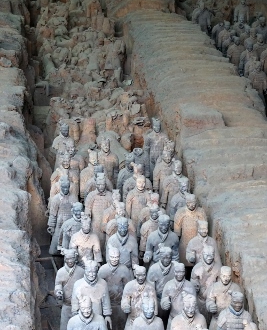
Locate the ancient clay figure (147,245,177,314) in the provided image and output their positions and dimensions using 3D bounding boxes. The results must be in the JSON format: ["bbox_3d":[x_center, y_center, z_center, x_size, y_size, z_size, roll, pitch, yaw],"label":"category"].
[{"bbox_3d":[0.465,2.049,17.195,0.540,1.850,0.420,-2,18,-8],"label":"ancient clay figure"}]

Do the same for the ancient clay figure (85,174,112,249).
[{"bbox_3d":[-0.648,1.049,22.235,0.550,1.820,0.450,-1,17,-5],"label":"ancient clay figure"}]

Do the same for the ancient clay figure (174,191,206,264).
[{"bbox_3d":[1.020,1.406,21.068,0.600,1.820,0.450,-1,17,-5],"label":"ancient clay figure"}]

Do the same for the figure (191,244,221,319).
[{"bbox_3d":[1.147,2.142,18.660,0.540,1.820,0.450,-1,17,-5],"label":"figure"}]

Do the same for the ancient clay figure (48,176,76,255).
[{"bbox_3d":[-1.186,1.058,20.022,0.550,1.900,0.420,-3,18,-10],"label":"ancient clay figure"}]

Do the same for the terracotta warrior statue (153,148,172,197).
[{"bbox_3d":[0.600,0.596,21.803,0.530,1.850,0.400,-2,18,-8],"label":"terracotta warrior statue"}]

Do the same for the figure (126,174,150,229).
[{"bbox_3d":[0.115,1.076,22.146,0.530,1.820,0.450,-1,17,-5],"label":"figure"}]

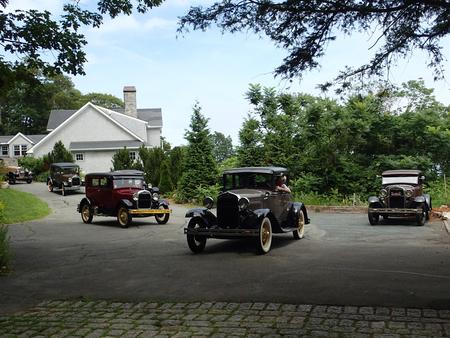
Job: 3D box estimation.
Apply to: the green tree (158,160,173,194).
[{"bbox_3d":[-3.175,0.363,24.500,0.750,1.857,0.750,0,-2,0],"label":"green tree"}]

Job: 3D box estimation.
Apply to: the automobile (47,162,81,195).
[{"bbox_3d":[-10.079,0.656,29.115,1.700,1.830,3.900,-1,3,-38],"label":"automobile"}]

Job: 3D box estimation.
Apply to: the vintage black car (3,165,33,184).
[{"bbox_3d":[-19.560,0.607,42.499,1.700,1.780,3.900,-1,0,-43],"label":"vintage black car"}]

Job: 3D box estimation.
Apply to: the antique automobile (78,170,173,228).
[{"bbox_3d":[-3.652,1.036,16.142,1.680,1.820,3.980,1,-2,-41],"label":"antique automobile"}]

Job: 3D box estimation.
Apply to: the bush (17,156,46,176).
[{"bbox_3d":[-16.070,-0.084,38.000,2.400,2.087,2.100,0,-2,0],"label":"bush"}]

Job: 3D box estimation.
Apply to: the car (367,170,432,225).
[{"bbox_3d":[6.186,0.961,15.866,1.680,1.760,3.980,-1,-2,28],"label":"car"}]

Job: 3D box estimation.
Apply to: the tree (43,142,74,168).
[{"bbox_3d":[-13.049,-0.672,36.000,2.400,3.163,2.200,0,-2,0],"label":"tree"}]

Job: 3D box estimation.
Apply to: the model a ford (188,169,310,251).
[{"bbox_3d":[0.681,0.850,10.486,1.680,1.760,3.950,-1,-2,23],"label":"model a ford"}]

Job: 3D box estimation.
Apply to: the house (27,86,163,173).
[{"bbox_3d":[-12.567,-3.302,45.021,11.600,9.600,11.000,-1,0,0],"label":"house"}]

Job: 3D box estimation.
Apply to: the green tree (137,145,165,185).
[{"bbox_3d":[-5.138,-0.001,32.001,1.750,3.160,1.750,-1,0,0],"label":"green tree"}]

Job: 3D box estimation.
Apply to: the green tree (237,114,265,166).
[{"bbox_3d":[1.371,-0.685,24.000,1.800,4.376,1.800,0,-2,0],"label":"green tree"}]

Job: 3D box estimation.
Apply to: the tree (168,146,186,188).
[{"bbox_3d":[-3.257,0.016,31.501,1.400,3.150,1.400,-1,0,0],"label":"tree"}]

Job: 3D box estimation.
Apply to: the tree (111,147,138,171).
[{"bbox_3d":[-7.919,-0.162,36.002,2.200,3.240,2.200,-1,0,0],"label":"tree"}]

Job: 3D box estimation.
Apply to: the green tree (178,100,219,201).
[{"bbox_3d":[-1.404,-0.944,25.006,2.200,5.420,2.200,-1,0,0],"label":"green tree"}]

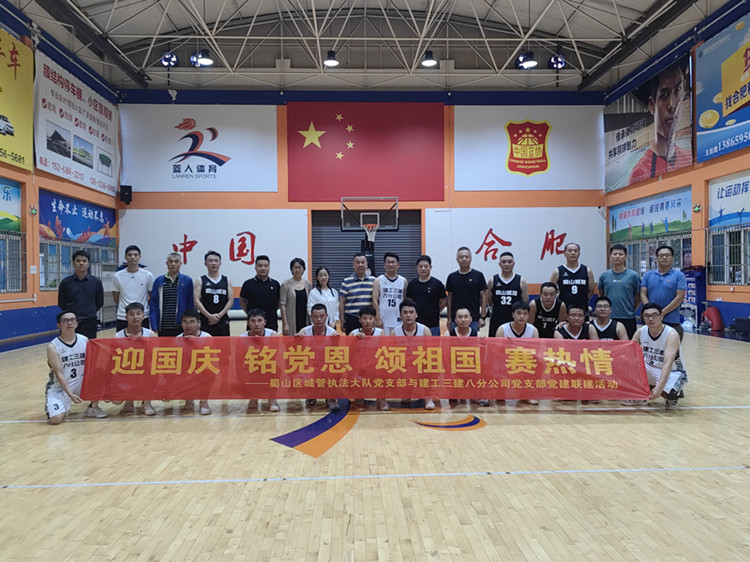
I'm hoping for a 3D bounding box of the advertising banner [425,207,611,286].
[{"bbox_3d":[5.320,-1.306,22.066,6.850,2.880,0.060,-1,0,-3],"label":"advertising banner"}]

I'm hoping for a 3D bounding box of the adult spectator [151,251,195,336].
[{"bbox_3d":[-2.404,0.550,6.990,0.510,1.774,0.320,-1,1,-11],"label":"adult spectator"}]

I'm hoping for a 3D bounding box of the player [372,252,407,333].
[{"bbox_3d":[0.194,0.511,7.018,0.480,1.699,0.300,-1,0,0],"label":"player"}]

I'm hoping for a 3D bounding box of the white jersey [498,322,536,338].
[{"bbox_3d":[1.566,0.767,6.450,0.420,0.560,0.280,-1,0,0],"label":"white jersey"}]

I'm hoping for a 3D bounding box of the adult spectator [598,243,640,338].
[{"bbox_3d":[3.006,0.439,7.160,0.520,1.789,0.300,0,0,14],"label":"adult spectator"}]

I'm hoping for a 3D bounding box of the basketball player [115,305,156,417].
[{"bbox_3d":[-2.525,0.812,6.181,0.500,1.160,0.620,-1,0,-12],"label":"basketball player"}]

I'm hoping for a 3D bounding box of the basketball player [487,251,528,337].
[{"bbox_3d":[1.582,0.515,6.925,0.520,1.716,0.310,-1,0,0],"label":"basketball player"}]

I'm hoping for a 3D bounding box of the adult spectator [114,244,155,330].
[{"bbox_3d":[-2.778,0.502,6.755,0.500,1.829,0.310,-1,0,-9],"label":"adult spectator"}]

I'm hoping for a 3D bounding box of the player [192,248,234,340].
[{"bbox_3d":[-1.895,0.513,6.898,0.510,1.737,0.310,-1,0,-9],"label":"player"}]

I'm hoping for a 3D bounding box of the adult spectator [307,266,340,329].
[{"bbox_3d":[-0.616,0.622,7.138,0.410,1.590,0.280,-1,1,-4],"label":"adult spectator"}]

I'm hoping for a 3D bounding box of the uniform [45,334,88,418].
[{"bbox_3d":[-3.151,0.977,6.052,0.500,0.848,0.380,-1,1,-26],"label":"uniform"}]

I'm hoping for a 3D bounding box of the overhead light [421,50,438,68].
[{"bbox_3d":[1.572,-6.406,16.808,0.440,0.400,0.440,-1,1,-2],"label":"overhead light"}]

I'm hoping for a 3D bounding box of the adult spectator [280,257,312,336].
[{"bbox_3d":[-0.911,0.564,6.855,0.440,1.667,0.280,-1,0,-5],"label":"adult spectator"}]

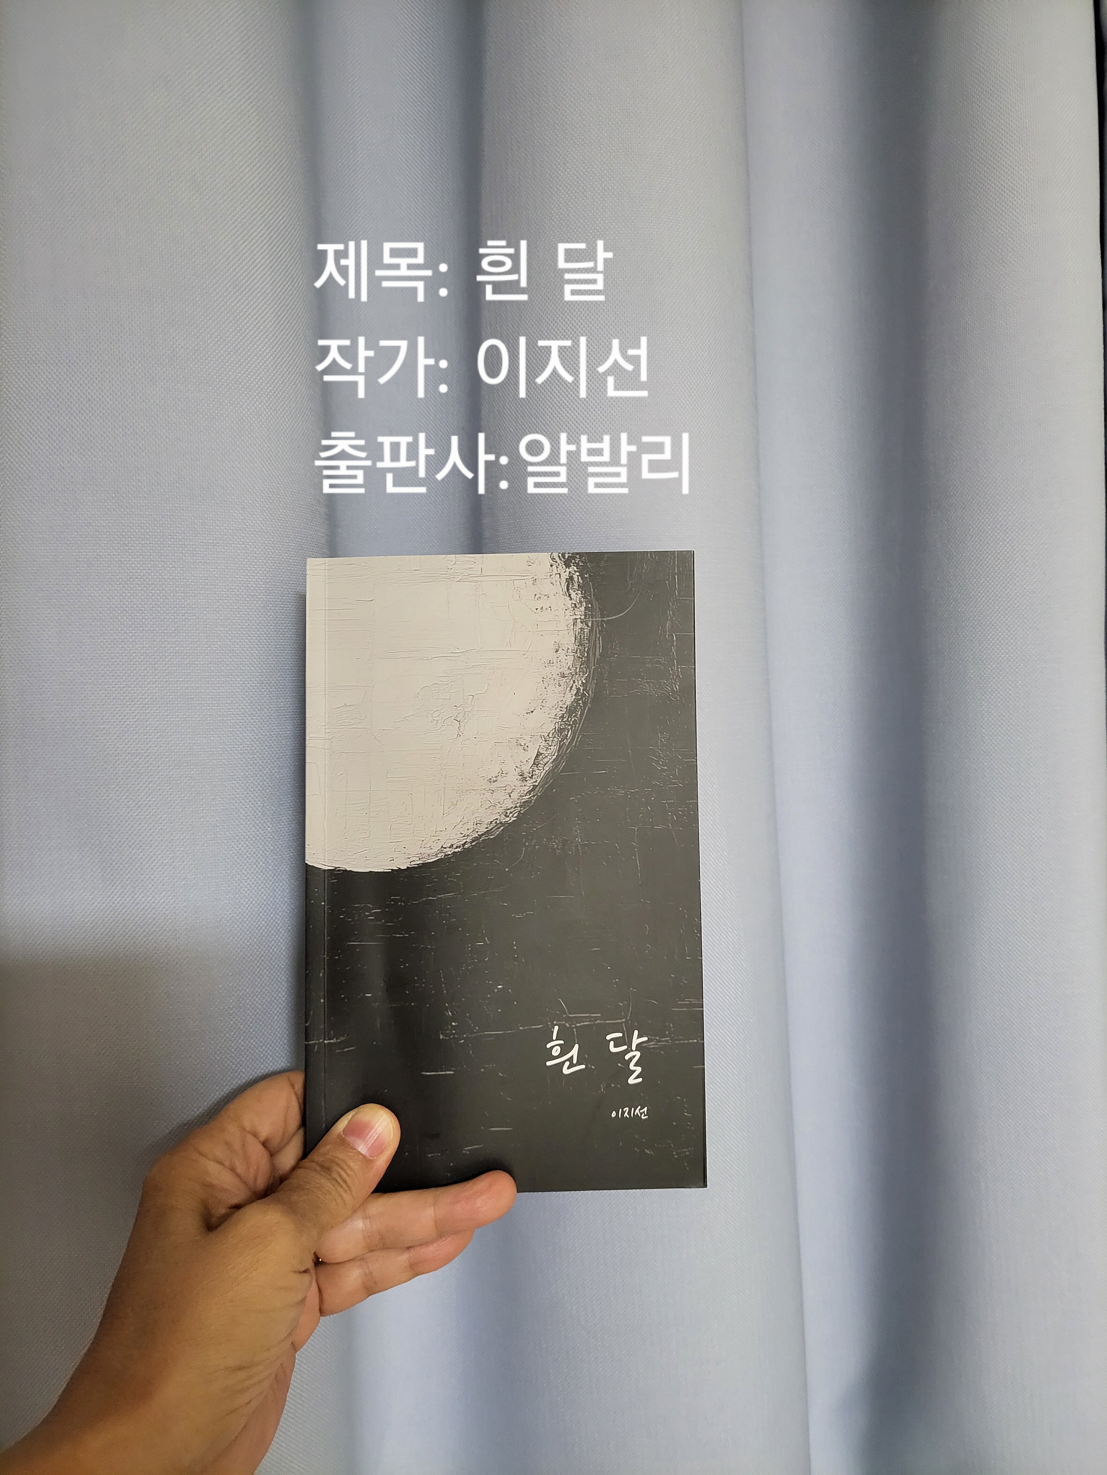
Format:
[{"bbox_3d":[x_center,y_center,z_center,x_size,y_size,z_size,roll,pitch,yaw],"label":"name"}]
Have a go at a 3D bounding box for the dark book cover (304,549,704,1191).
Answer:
[{"bbox_3d":[-0.016,0.042,0.332,0.126,0.202,0.011,-1,-4,0],"label":"dark book cover"}]

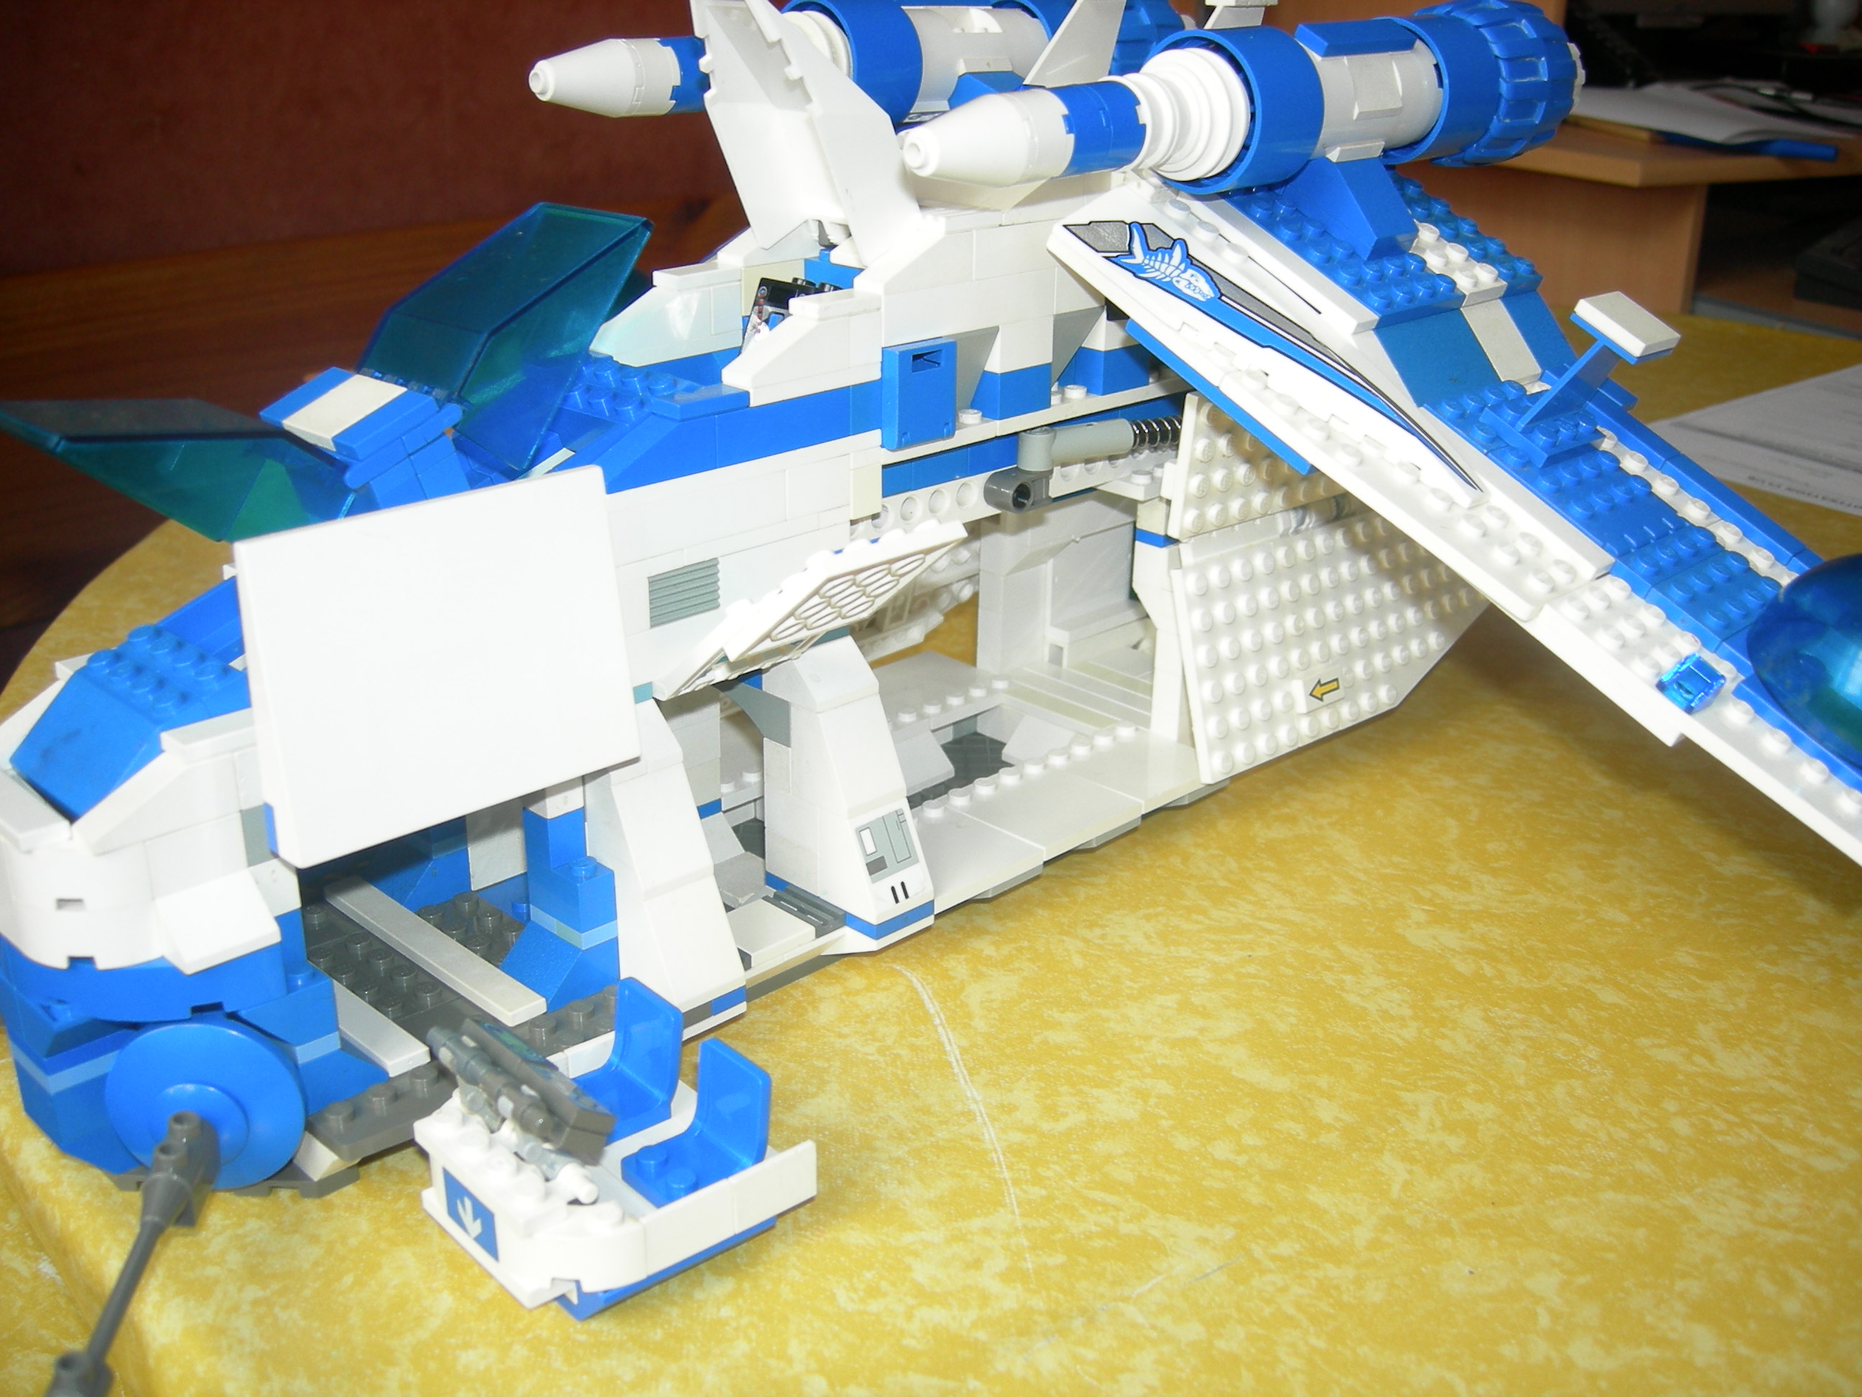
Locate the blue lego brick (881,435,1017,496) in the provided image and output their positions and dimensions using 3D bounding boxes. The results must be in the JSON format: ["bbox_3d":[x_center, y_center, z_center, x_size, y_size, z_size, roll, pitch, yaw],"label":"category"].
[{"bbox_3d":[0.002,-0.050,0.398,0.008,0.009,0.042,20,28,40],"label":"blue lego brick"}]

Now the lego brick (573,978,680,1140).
[{"bbox_3d":[-0.054,0.062,0.328,0.019,0.020,0.016,-18,28,-39],"label":"lego brick"}]

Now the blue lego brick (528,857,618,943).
[{"bbox_3d":[-0.064,0.033,0.343,0.016,0.011,0.008,20,29,41],"label":"blue lego brick"}]

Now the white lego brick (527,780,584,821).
[{"bbox_3d":[-0.068,0.016,0.349,0.008,0.010,0.008,20,28,40],"label":"white lego brick"}]

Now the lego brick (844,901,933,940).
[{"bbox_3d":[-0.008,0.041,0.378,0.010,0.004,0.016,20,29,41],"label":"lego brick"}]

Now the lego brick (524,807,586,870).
[{"bbox_3d":[-0.066,0.024,0.343,0.008,0.010,0.008,20,29,41],"label":"lego brick"}]

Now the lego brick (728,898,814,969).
[{"bbox_3d":[-0.033,0.044,0.368,0.016,0.003,0.016,21,29,41],"label":"lego brick"}]

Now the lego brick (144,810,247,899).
[{"bbox_3d":[-0.112,0.022,0.292,0.009,0.010,0.016,20,29,41],"label":"lego brick"}]

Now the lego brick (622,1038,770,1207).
[{"bbox_3d":[-0.038,0.068,0.309,0.019,0.019,0.016,-16,25,-38],"label":"lego brick"}]

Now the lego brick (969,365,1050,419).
[{"bbox_3d":[0.016,-0.064,0.397,0.010,0.010,0.016,21,29,41],"label":"lego brick"}]

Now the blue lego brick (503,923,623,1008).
[{"bbox_3d":[-0.068,0.048,0.355,0.016,0.010,0.016,20,28,40],"label":"blue lego brick"}]

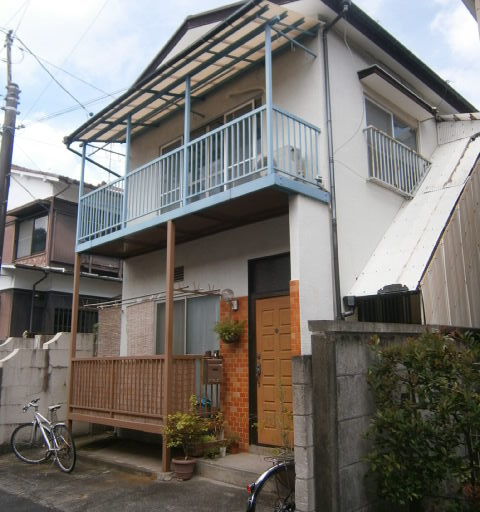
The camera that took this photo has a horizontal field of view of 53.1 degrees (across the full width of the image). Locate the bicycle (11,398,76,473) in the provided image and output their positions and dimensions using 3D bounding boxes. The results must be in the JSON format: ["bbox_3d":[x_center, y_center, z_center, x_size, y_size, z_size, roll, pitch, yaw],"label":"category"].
[{"bbox_3d":[-2.922,2.709,7.322,1.600,1.000,0.540,-11,-16,38],"label":"bicycle"}]

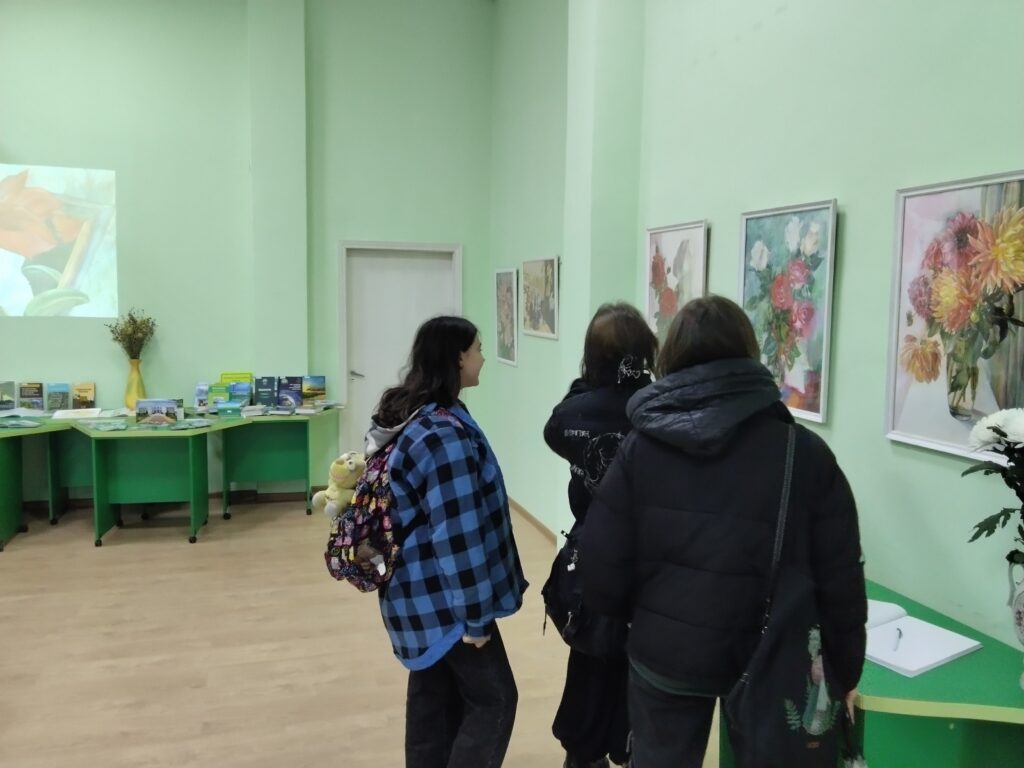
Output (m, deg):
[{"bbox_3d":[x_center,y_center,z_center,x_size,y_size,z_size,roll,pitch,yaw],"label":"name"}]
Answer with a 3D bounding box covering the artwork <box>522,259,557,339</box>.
[{"bbox_3d":[0.178,-0.587,5.250,0.040,0.520,0.670,-3,7,-16],"label":"artwork"}]

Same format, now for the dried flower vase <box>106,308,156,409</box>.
[{"bbox_3d":[-2.830,-0.168,5.720,0.320,0.750,0.320,-1,6,-16],"label":"dried flower vase"}]

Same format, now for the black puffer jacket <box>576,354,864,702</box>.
[{"bbox_3d":[0.452,0.283,1.650,0.580,0.680,0.370,3,6,18],"label":"black puffer jacket"}]

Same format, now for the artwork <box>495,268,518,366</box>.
[{"bbox_3d":[-0.058,-0.529,6.052,0.040,0.735,0.560,-3,7,-16],"label":"artwork"}]

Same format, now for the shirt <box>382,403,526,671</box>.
[{"bbox_3d":[-0.176,0.423,2.350,0.370,0.730,0.500,-3,7,-35],"label":"shirt"}]

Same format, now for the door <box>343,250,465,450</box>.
[{"bbox_3d":[-0.924,-0.128,6.459,0.985,2.080,0.100,-1,6,-16],"label":"door"}]

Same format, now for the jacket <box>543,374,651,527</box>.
[{"bbox_3d":[0.356,0.172,2.480,0.490,0.540,0.370,3,7,20],"label":"jacket"}]

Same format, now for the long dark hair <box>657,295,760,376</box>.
[{"bbox_3d":[0.424,-0.086,1.660,0.220,0.220,0.220,3,6,15],"label":"long dark hair"}]

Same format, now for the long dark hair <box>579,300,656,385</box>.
[{"bbox_3d":[0.348,-0.124,2.470,0.245,0.280,0.240,3,6,18],"label":"long dark hair"}]

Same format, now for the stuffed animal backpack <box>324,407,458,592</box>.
[{"bbox_3d":[-0.385,0.338,2.220,0.250,0.480,0.310,-3,7,-35],"label":"stuffed animal backpack"}]

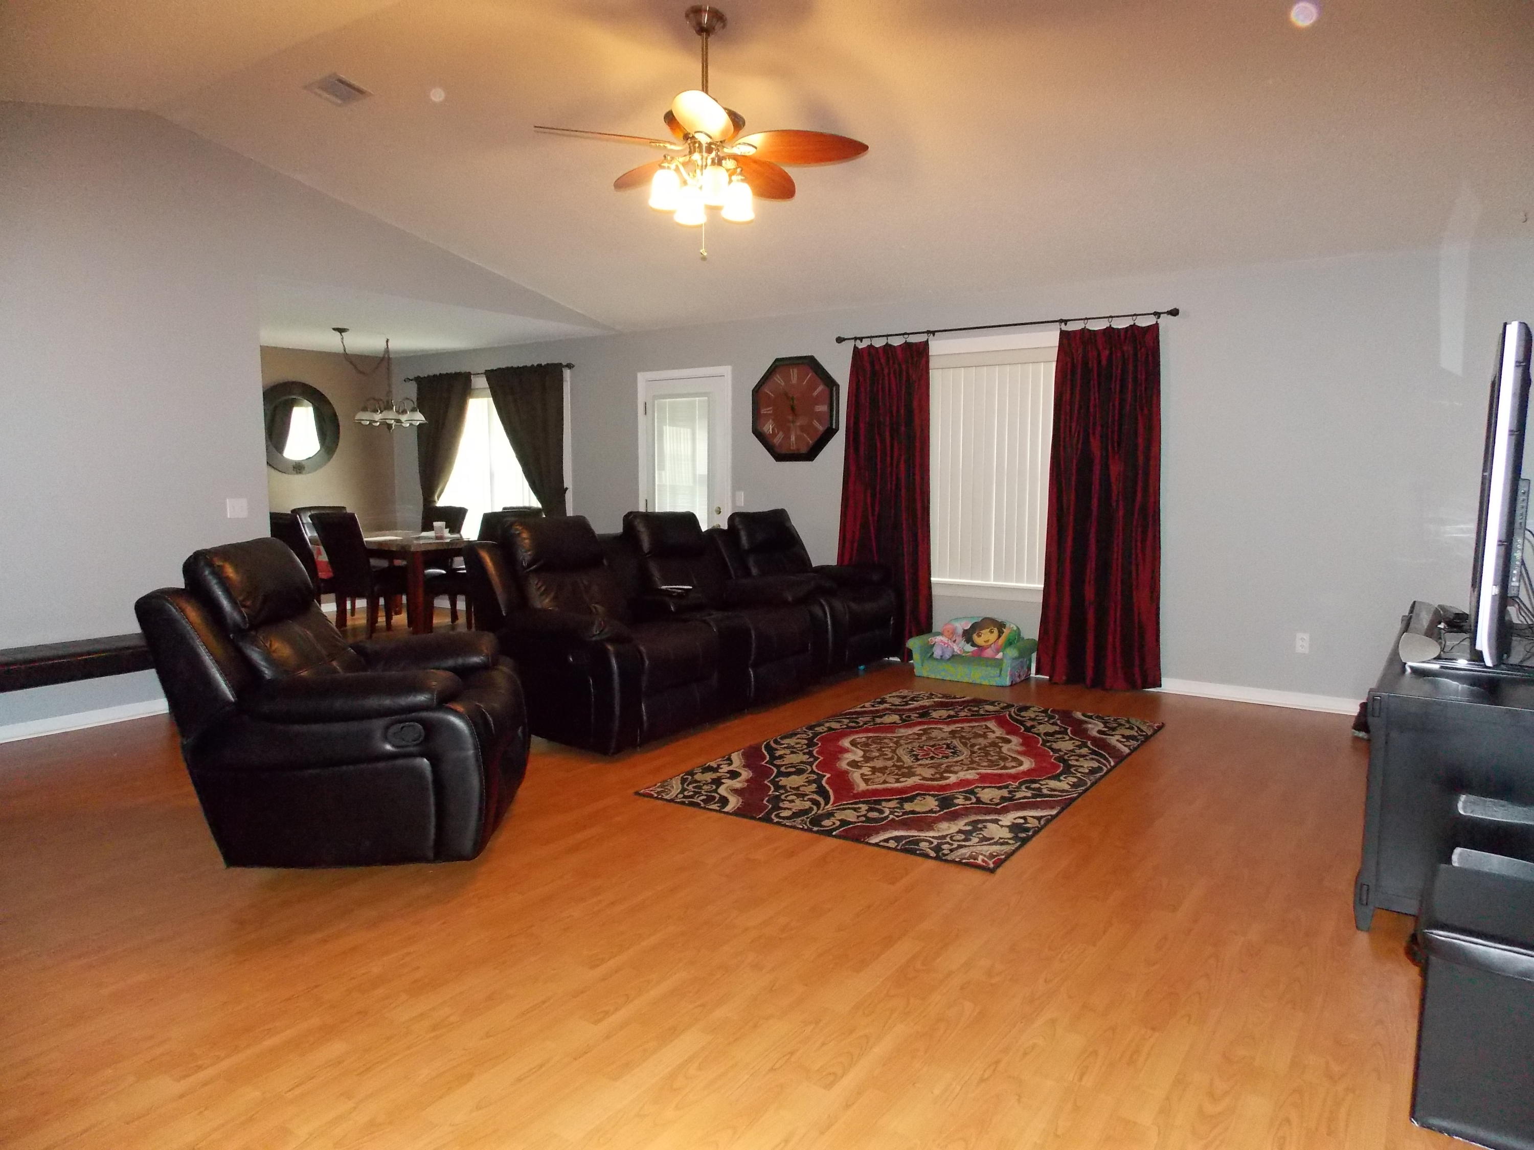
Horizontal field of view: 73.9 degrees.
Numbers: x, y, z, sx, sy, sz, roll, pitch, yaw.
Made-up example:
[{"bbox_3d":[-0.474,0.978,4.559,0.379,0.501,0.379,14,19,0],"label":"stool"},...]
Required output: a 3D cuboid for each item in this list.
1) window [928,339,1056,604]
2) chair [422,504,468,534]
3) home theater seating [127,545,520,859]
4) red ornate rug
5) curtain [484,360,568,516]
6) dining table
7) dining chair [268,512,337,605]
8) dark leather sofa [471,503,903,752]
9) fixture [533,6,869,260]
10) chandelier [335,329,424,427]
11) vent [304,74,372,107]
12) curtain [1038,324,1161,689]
[{"bbox_3d":[1.448,-0.696,6.631,0.970,1.480,0.080,4,7,34],"label":"window"},{"bbox_3d":[-3.202,-0.124,9.513,0.480,1.000,0.620,5,8,36],"label":"chair"},{"bbox_3d":[-1.538,0.404,3.873,1.150,1.050,0.980,0,6,-5],"label":"home theater seating"},{"bbox_3d":[0.774,0.839,4.771,1.520,0.010,2.350,4,7,33],"label":"red ornate rug"},{"bbox_3d":[-2.194,-0.763,9.209,1.000,2.100,0.130,5,8,36],"label":"curtain"},{"bbox_3d":[-3.232,0.042,9.066,1.500,0.765,0.920,5,8,36],"label":"dining table"},{"bbox_3d":[-3.921,-0.056,8.879,0.480,1.000,0.620,4,7,31],"label":"dining chair"},{"bbox_3d":[-0.342,0.175,6.086,1.160,1.060,2.730,4,7,34],"label":"dark leather sofa"},{"bbox_3d":[-0.243,-1.749,4.010,1.300,0.870,1.300,4,7,34],"label":"fixture"},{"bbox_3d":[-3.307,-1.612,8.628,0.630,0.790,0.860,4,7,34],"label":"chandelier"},{"bbox_3d":[-2.044,-2.305,4.858,0.290,0.025,0.195,5,-5,36],"label":"vent"},{"bbox_3d":[2.019,-0.387,6.184,0.660,2.170,0.140,4,7,34],"label":"curtain"}]

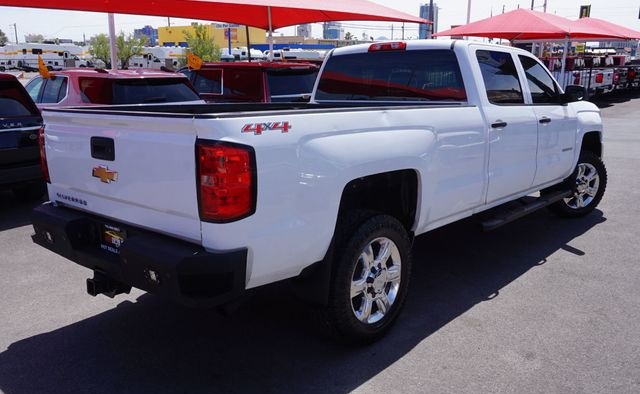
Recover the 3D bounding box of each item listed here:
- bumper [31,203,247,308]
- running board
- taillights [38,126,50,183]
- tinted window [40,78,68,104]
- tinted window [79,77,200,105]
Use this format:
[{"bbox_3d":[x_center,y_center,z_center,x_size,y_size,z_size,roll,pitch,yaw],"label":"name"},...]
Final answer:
[{"bbox_3d":[-1.167,0.267,3.116,1.970,0.275,0.290,9,15,41],"label":"bumper"},{"bbox_3d":[1.916,0.085,5.125,0.170,0.090,2.080,10,15,41],"label":"running board"},{"bbox_3d":[-1.776,-0.285,3.709,0.180,0.400,0.220,9,15,41],"label":"taillights"},{"bbox_3d":[-4.058,-1.639,8.450,0.780,0.450,0.080,9,-2,39],"label":"tinted window"},{"bbox_3d":[-2.140,-1.235,6.490,1.380,0.410,0.250,-9,14,-36],"label":"tinted window"}]

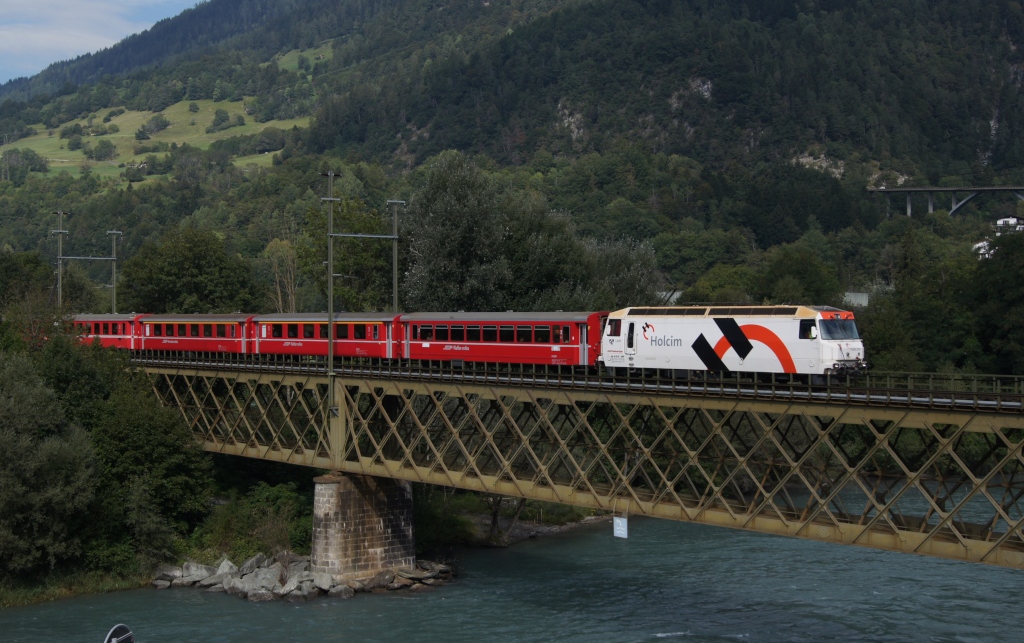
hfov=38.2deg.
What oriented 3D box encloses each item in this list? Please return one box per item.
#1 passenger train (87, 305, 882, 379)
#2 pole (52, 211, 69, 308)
[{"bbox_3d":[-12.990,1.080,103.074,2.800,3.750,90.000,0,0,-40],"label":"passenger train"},{"bbox_3d":[-40.045,-3.378,131.081,1.650,12.760,0.340,0,0,-40],"label":"pole"}]

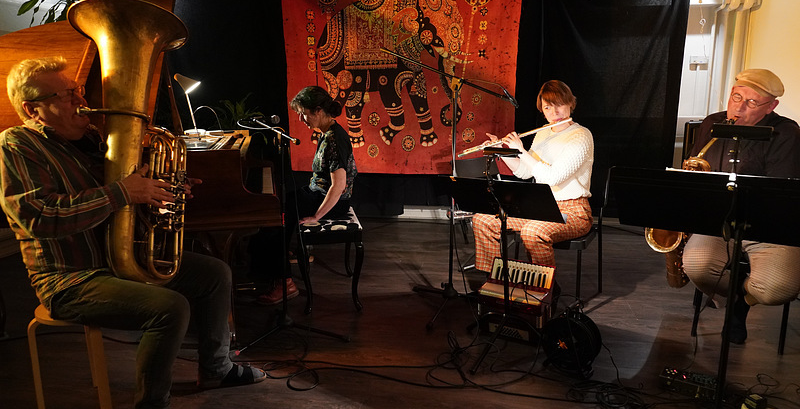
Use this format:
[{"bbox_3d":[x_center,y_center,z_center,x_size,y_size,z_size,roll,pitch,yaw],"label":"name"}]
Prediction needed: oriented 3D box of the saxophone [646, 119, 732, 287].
[{"bbox_3d":[1.360,-0.001,2.496,0.380,0.800,0.200,10,4,-43],"label":"saxophone"}]

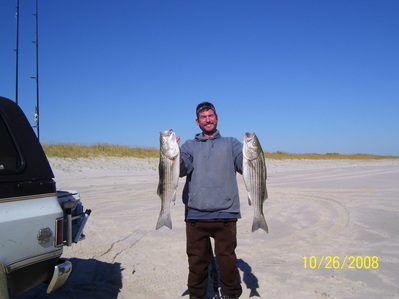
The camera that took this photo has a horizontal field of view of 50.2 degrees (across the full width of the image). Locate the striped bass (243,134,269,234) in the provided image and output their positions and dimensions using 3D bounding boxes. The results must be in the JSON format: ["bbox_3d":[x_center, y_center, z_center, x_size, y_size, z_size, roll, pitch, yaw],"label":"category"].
[{"bbox_3d":[0.404,0.241,3.030,0.160,0.726,0.110,-4,-2,-12],"label":"striped bass"}]

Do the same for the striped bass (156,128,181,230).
[{"bbox_3d":[-0.218,0.217,3.030,0.152,0.719,0.110,2,-2,20],"label":"striped bass"}]

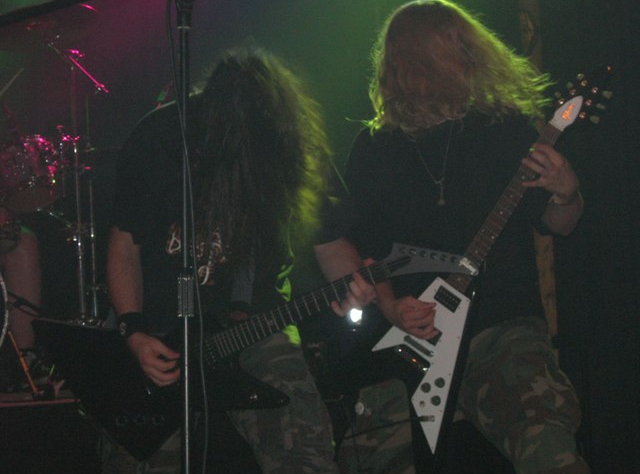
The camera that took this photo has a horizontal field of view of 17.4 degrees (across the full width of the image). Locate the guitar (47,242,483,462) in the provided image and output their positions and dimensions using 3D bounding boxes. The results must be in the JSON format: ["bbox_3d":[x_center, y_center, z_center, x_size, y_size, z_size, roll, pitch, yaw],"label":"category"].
[{"bbox_3d":[-0.154,0.185,4.984,1.081,0.448,0.075,-25,-9,16],"label":"guitar"}]

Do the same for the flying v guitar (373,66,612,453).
[{"bbox_3d":[0.410,0.008,5.069,0.400,1.035,0.075,36,9,27],"label":"flying v guitar"}]

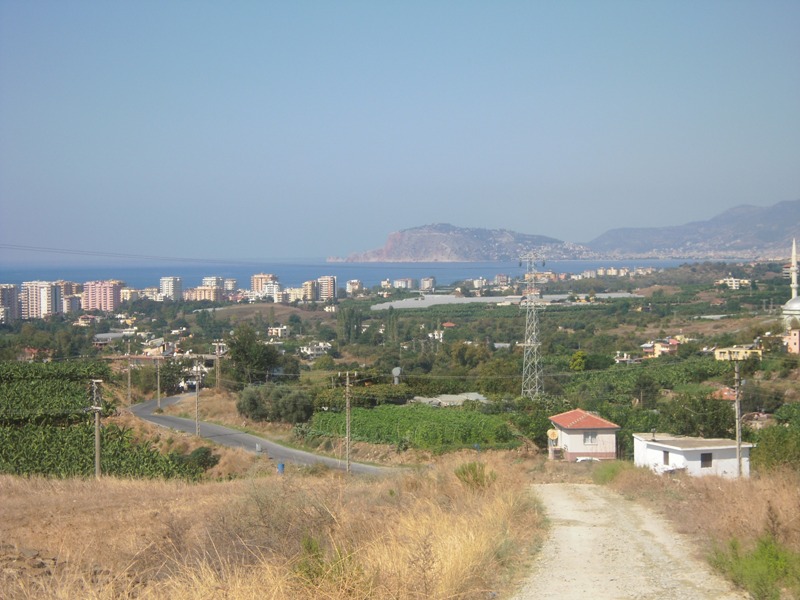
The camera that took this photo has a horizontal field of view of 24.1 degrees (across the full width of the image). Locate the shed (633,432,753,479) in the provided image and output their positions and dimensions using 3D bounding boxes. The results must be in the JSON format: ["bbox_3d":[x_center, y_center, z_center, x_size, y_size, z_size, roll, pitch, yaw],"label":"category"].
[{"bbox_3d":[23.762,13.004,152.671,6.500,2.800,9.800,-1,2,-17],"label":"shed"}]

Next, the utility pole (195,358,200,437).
[{"bbox_3d":[-23.329,11.283,216.120,0.500,9.070,0.400,-1,2,0],"label":"utility pole"}]

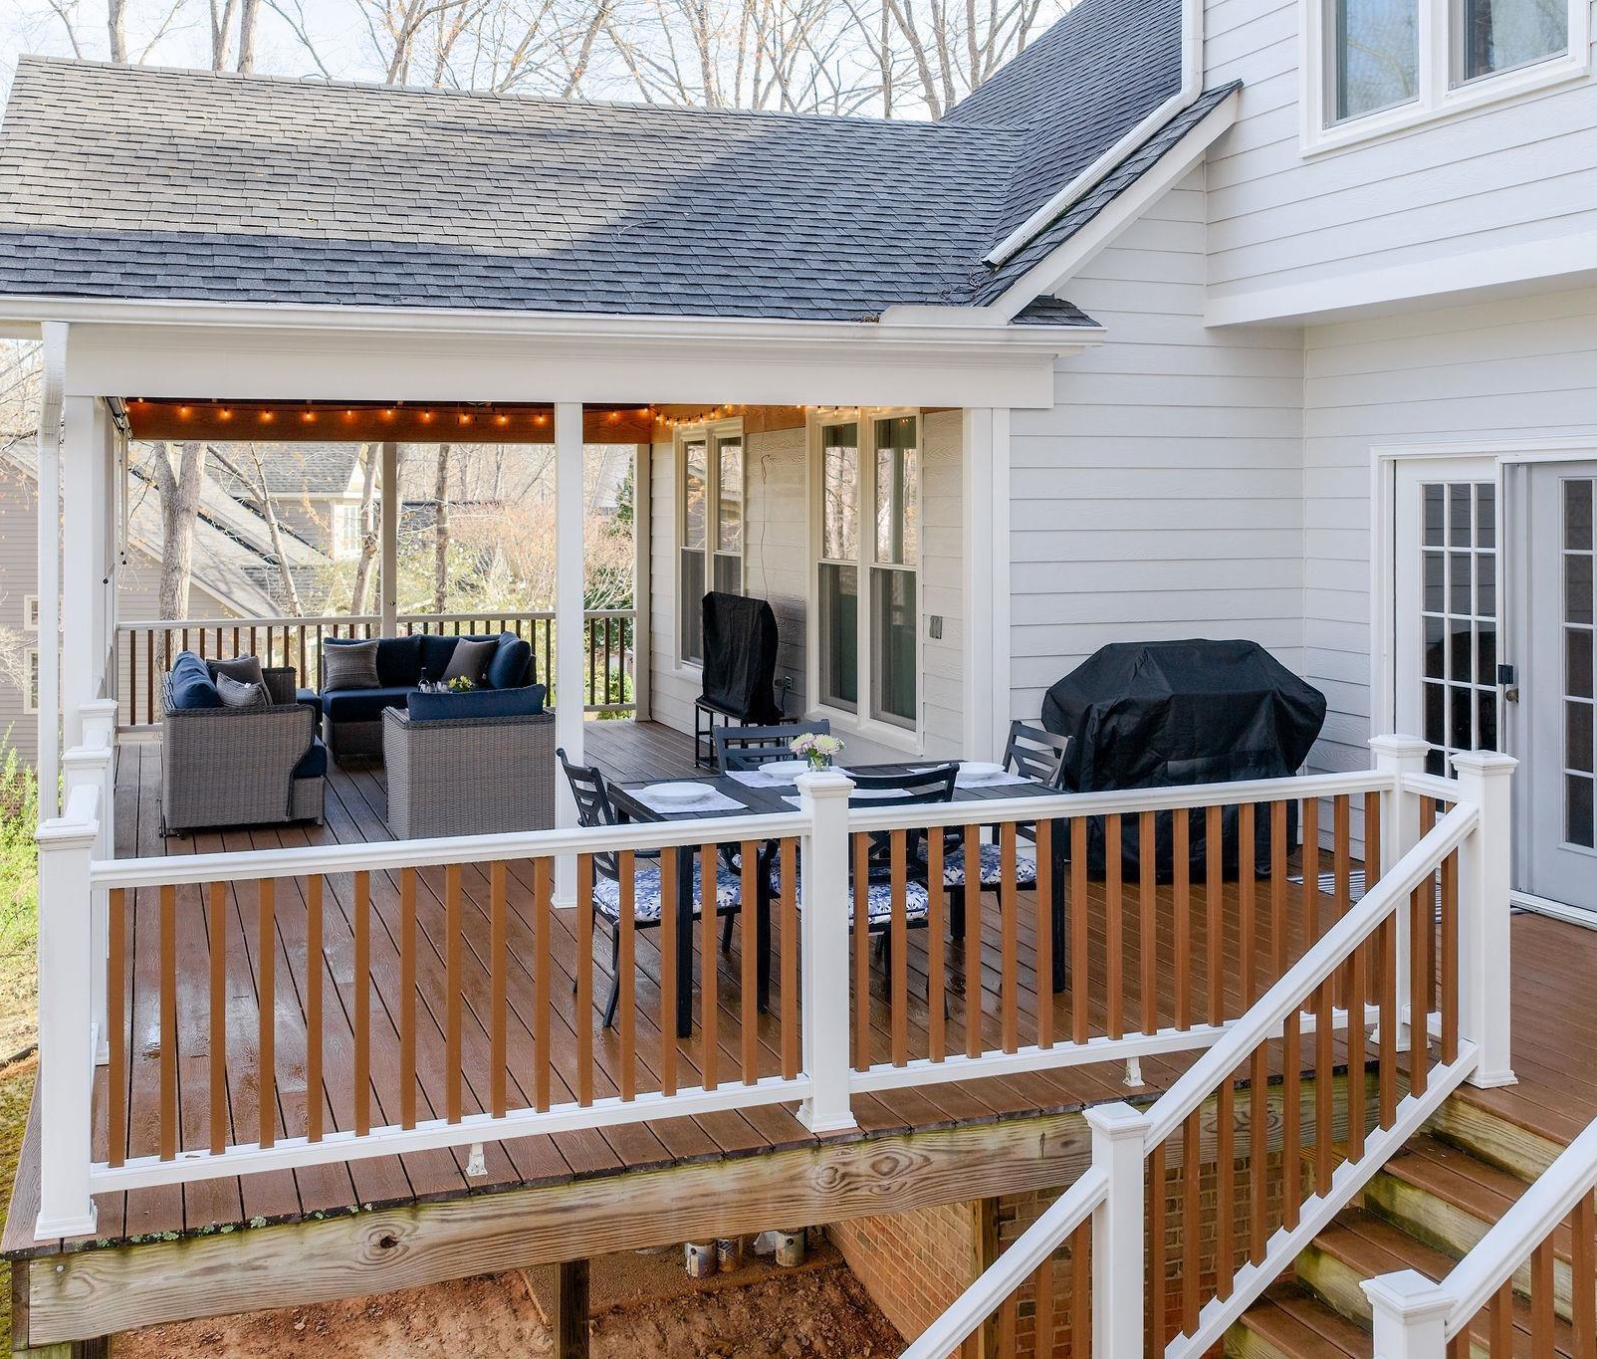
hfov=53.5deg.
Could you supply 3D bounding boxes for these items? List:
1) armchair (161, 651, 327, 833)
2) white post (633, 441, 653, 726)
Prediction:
[{"bbox_3d":[-3.470,0.288,9.880,0.880,0.860,2.100,-2,6,-20],"label":"armchair"},{"bbox_3d":[-1.290,-0.809,13.100,0.120,2.310,0.120,-2,6,-20],"label":"white post"}]

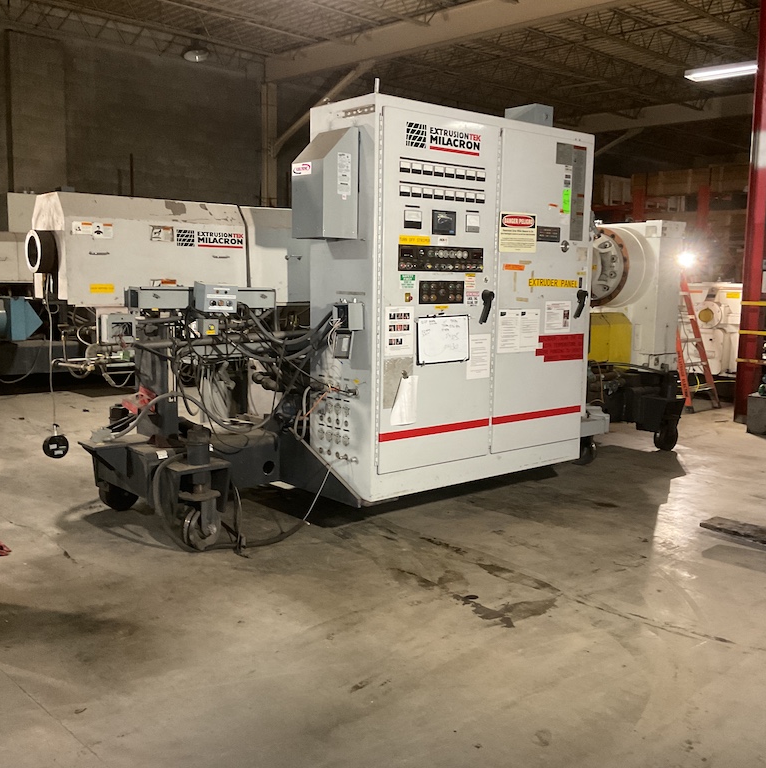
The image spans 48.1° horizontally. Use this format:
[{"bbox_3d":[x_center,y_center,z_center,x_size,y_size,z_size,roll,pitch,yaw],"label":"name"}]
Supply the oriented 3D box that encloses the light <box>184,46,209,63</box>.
[{"bbox_3d":[-2.976,-5.250,13.691,0.410,0.240,0.410,1,7,0],"label":"light"}]

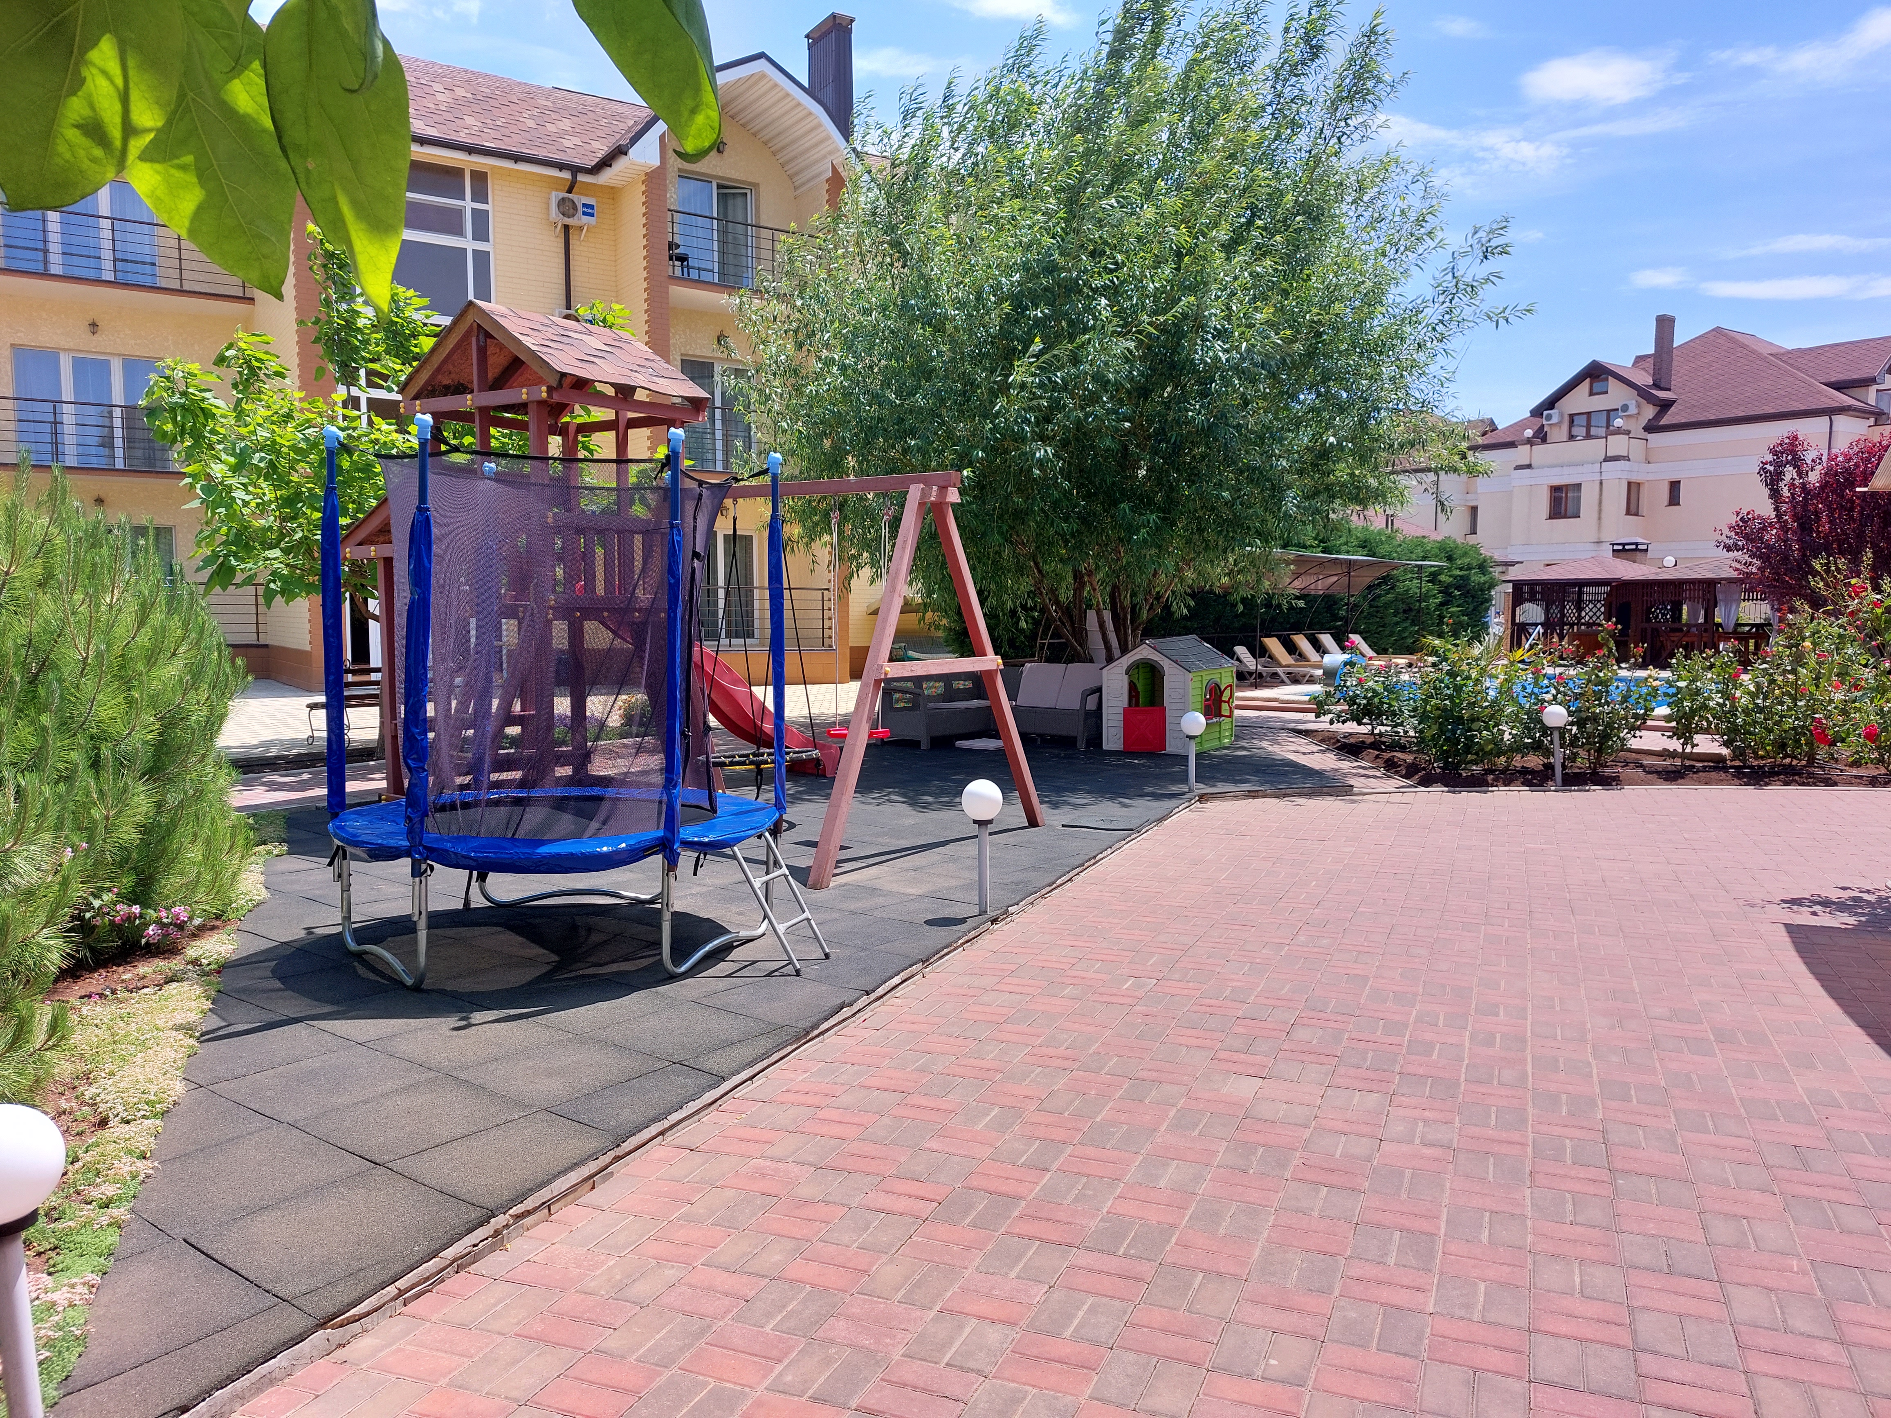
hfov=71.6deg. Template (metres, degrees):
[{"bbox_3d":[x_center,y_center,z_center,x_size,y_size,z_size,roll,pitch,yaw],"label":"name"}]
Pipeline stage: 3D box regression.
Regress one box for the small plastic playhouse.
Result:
[{"bbox_3d":[2.259,-0.148,13.189,0.970,1.100,1.170,3,6,31],"label":"small plastic playhouse"}]

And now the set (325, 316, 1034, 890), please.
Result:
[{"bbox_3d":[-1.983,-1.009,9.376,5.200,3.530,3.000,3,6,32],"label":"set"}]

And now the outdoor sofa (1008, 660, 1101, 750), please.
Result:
[{"bbox_3d":[1.130,-0.055,13.900,1.250,0.800,0.700,3,6,37],"label":"outdoor sofa"}]

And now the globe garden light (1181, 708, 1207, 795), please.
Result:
[{"bbox_3d":[1.948,0.332,10.304,0.200,0.655,0.200,0,5,0],"label":"globe garden light"}]

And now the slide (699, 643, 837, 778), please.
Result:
[{"bbox_3d":[-1.851,-0.103,10.932,0.550,1.450,2.100,4,7,40],"label":"slide"}]

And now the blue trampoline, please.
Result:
[{"bbox_3d":[-1.647,-0.067,5.970,2.170,2.250,2.000,0,5,0],"label":"blue trampoline"}]

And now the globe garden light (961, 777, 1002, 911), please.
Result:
[{"bbox_3d":[0.183,0.675,6.405,0.200,0.675,0.200,0,5,0],"label":"globe garden light"}]

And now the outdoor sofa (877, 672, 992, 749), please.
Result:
[{"bbox_3d":[-0.030,-0.059,14.019,1.250,0.800,0.700,-5,7,-44],"label":"outdoor sofa"}]

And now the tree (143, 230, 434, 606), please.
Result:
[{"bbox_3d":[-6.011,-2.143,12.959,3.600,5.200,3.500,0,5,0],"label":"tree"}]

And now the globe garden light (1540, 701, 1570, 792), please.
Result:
[{"bbox_3d":[4.865,0.298,10.396,0.200,0.675,0.200,0,5,0],"label":"globe garden light"}]

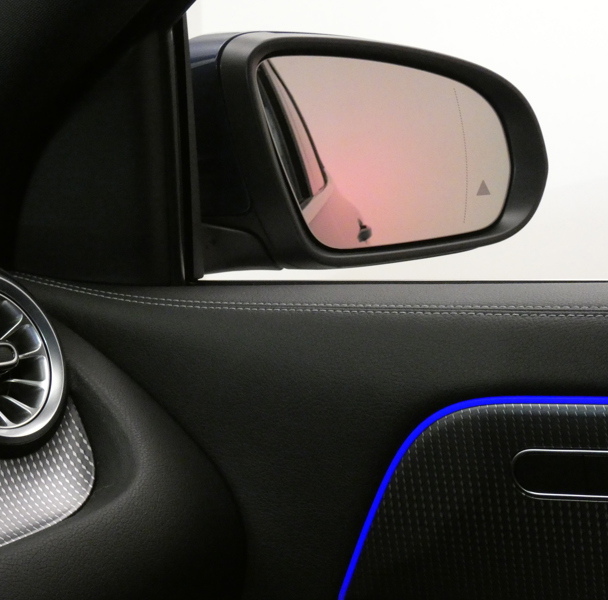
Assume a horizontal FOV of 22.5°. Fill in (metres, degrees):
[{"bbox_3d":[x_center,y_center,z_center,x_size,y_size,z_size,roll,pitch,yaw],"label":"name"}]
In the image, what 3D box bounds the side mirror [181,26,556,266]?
[{"bbox_3d":[0.034,-0.104,1.100,0.253,0.160,0.135,-2,4,-31],"label":"side mirror"}]

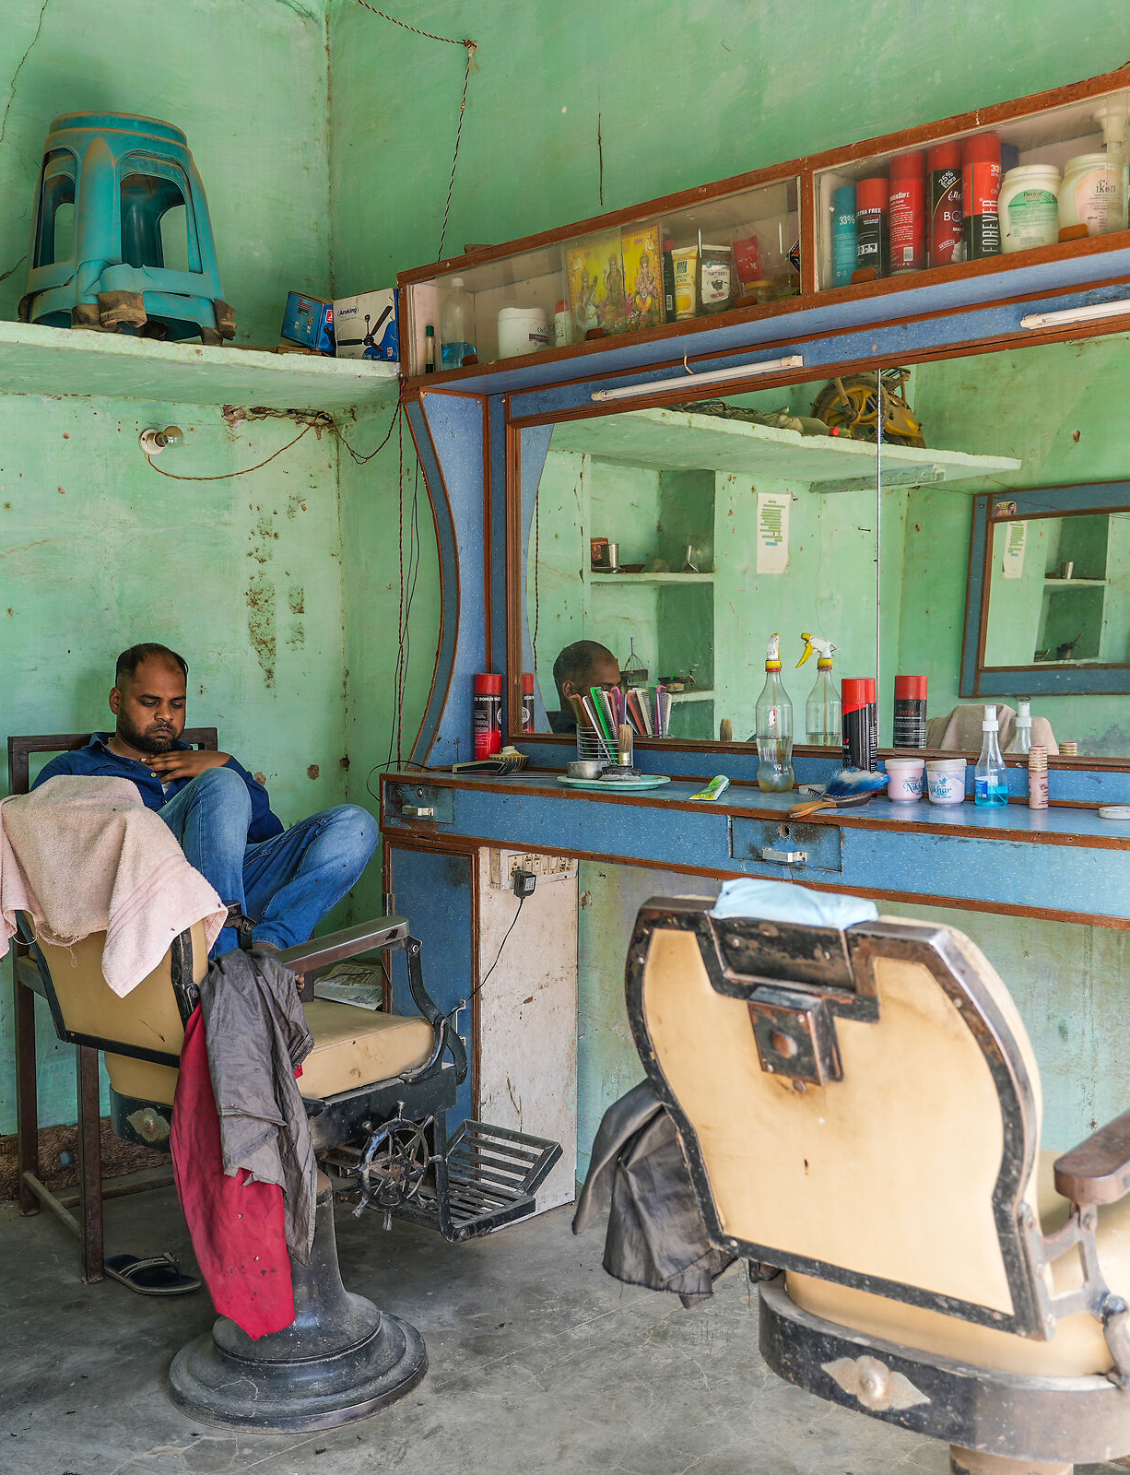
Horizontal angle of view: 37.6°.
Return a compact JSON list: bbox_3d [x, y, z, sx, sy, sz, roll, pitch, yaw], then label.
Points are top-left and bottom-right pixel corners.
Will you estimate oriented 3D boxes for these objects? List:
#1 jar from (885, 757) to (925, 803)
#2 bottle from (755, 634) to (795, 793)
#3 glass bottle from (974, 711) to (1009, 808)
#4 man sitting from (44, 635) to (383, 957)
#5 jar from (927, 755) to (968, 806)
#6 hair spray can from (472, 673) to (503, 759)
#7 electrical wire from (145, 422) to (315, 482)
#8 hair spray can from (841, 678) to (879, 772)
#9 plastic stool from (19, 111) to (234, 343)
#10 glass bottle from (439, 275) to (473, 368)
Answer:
[{"bbox_3d":[0.600,0.077,2.924,0.069,0.072,0.069,-1,4,0],"label":"jar"},{"bbox_3d":[0.428,-0.050,3.361,0.073,0.317,0.096,1,3,17],"label":"bottle"},{"bbox_3d":[0.775,0.033,3.020,0.060,0.180,0.060,0,3,0],"label":"glass bottle"},{"bbox_3d":[-0.795,0.163,3.654,0.660,0.750,0.570,-4,4,-38],"label":"man sitting"},{"bbox_3d":[0.664,0.078,2.883,0.069,0.072,0.069,-1,4,0],"label":"jar"},{"bbox_3d":[-0.185,-0.035,4.046,0.066,0.231,0.066,0,3,0],"label":"hair spray can"},{"bbox_3d":[-0.858,-0.770,4.374,0.530,0.190,0.030,-3,4,-43],"label":"electrical wire"},{"bbox_3d":[0.546,-0.001,3.057,0.063,0.212,0.063,-1,4,0],"label":"hair spray can"},{"bbox_3d":[-1.012,-1.116,3.817,0.355,0.515,0.355,-3,4,-43],"label":"plastic stool"},{"bbox_3d":[-0.240,-0.921,3.754,0.081,0.223,0.081,-1,4,0],"label":"glass bottle"}]

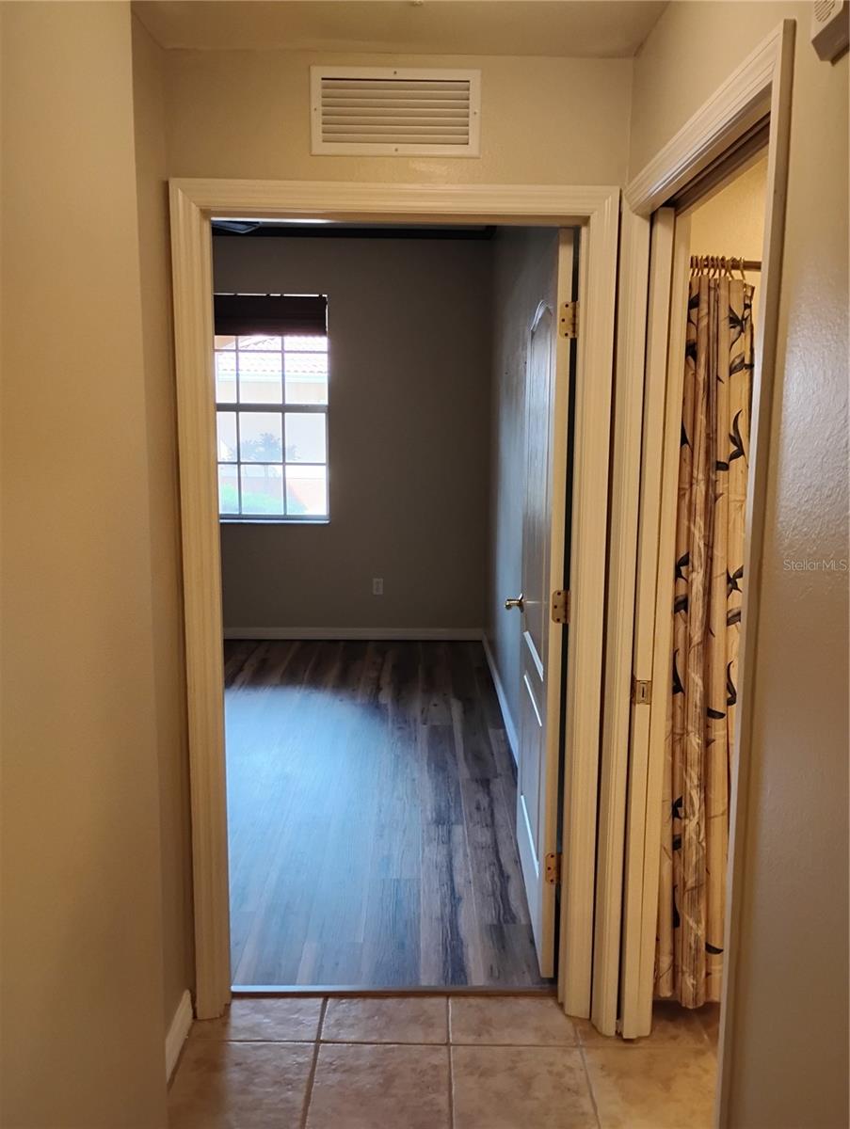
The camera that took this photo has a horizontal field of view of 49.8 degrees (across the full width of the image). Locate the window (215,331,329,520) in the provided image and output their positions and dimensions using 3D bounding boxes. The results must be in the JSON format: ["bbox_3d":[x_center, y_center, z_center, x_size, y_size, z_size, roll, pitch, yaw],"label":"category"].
[{"bbox_3d":[-1.154,-1.090,6.593,0.930,1.500,0.090,0,9,0],"label":"window"}]

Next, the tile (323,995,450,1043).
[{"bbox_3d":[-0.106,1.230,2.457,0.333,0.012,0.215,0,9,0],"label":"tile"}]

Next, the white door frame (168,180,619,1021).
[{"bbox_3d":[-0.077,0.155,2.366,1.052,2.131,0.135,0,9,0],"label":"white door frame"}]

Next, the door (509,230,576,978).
[{"bbox_3d":[0.368,0.104,2.913,0.042,2.035,0.895,1,9,1],"label":"door"}]

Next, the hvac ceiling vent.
[{"bbox_3d":[-0.068,-1.053,2.126,0.393,0.192,0.025,0,9,0],"label":"hvac ceiling vent"}]

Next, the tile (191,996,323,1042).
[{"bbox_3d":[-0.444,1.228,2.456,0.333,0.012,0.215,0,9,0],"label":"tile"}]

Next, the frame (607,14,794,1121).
[{"bbox_3d":[0.521,0.252,1.812,0.135,2.110,0.965,0,9,0],"label":"frame"}]

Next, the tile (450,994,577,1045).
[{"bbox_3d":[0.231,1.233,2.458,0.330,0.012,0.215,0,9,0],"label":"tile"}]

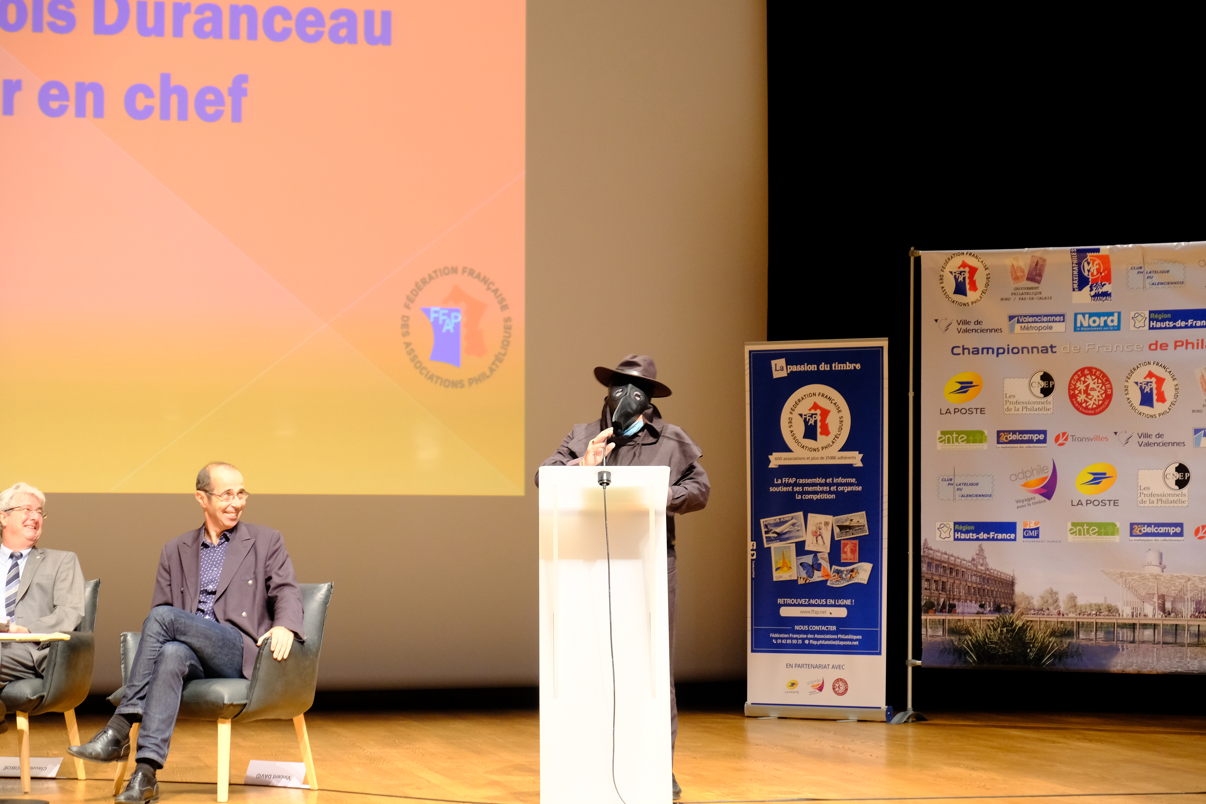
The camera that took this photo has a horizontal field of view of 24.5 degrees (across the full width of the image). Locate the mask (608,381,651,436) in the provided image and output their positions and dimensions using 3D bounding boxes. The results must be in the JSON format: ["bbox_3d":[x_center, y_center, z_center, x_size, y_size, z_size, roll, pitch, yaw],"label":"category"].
[{"bbox_3d":[0.098,0.027,10.480,0.165,0.200,0.200,12,-4,14],"label":"mask"}]

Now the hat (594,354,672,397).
[{"bbox_3d":[0.127,-0.120,10.580,0.310,0.125,0.340,16,-8,11],"label":"hat"}]

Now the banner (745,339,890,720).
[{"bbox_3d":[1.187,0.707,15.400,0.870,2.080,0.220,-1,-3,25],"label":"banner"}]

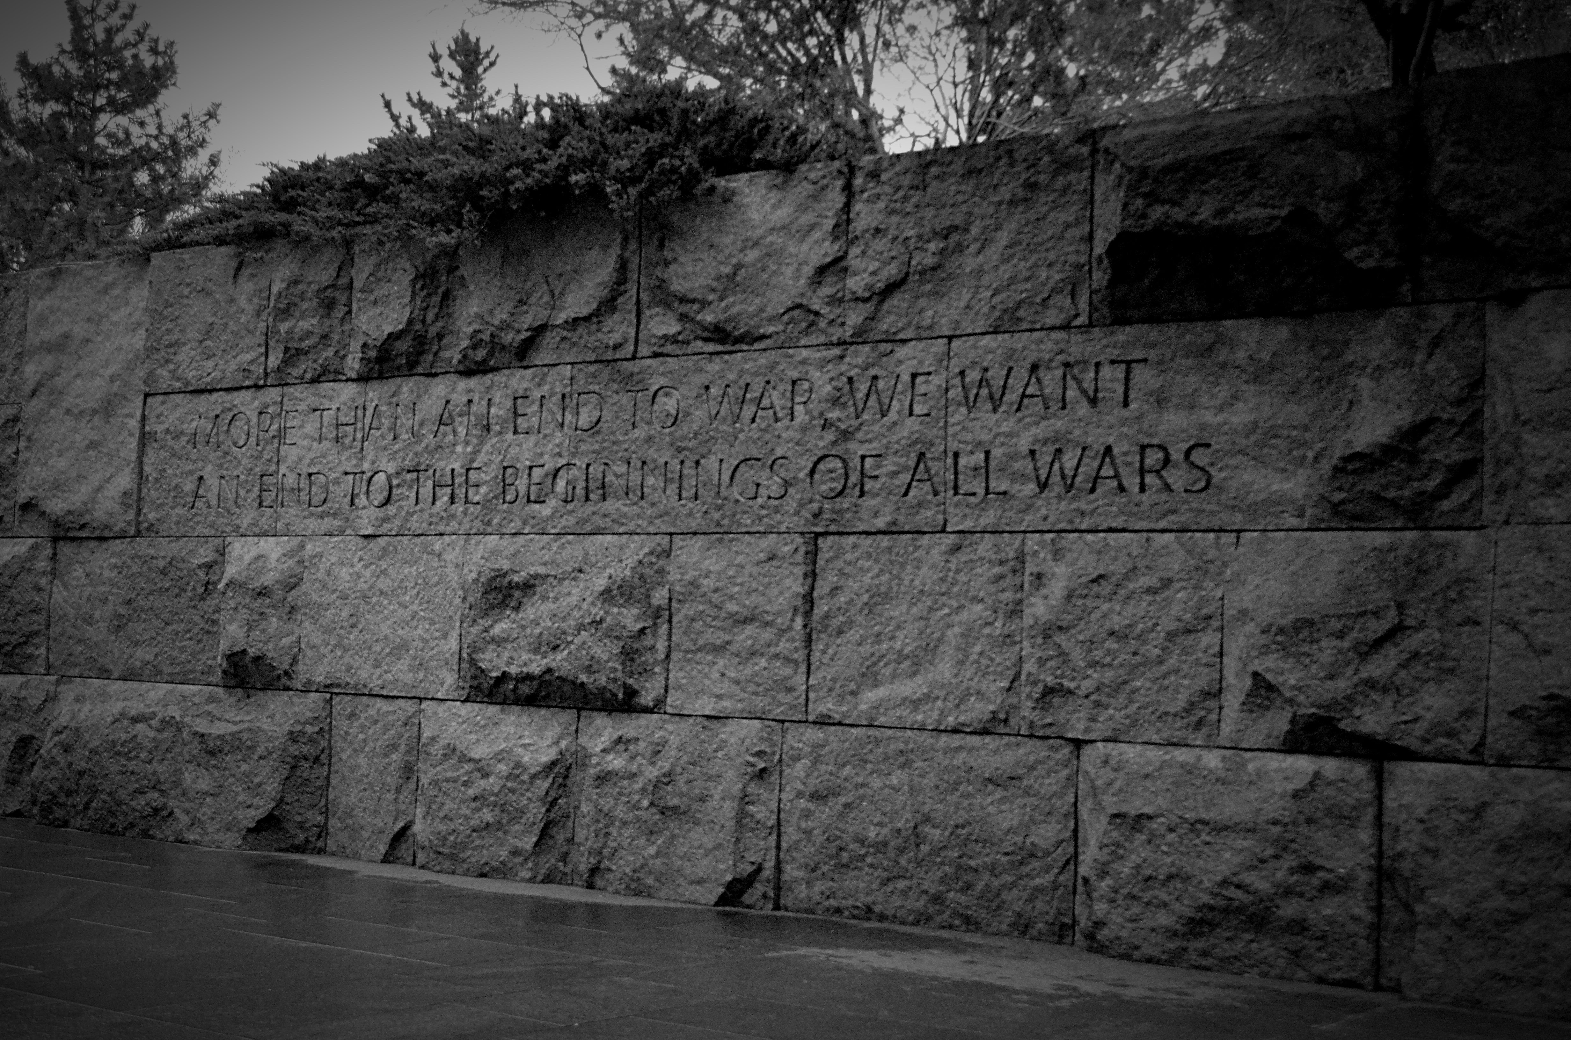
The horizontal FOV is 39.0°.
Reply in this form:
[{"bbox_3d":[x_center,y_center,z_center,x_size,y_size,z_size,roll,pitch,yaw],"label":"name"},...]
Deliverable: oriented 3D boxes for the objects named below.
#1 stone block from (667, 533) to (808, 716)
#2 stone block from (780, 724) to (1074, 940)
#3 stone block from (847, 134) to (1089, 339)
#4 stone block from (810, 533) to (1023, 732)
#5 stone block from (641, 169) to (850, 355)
[{"bbox_3d":[-0.143,0.543,11.328,0.931,0.928,0.400,-1,-4,39],"label":"stone block"},{"bbox_3d":[0.735,1.457,10.555,1.687,0.909,0.400,-1,-4,39],"label":"stone block"},{"bbox_3d":[0.943,-1.309,10.602,1.373,0.898,0.400,-1,-4,39],"label":"stone block"},{"bbox_3d":[0.701,0.534,10.653,1.223,0.927,0.400,-1,-4,39],"label":"stone block"},{"bbox_3d":[-0.132,-1.307,11.462,1.380,0.914,0.400,-1,-4,39],"label":"stone block"}]

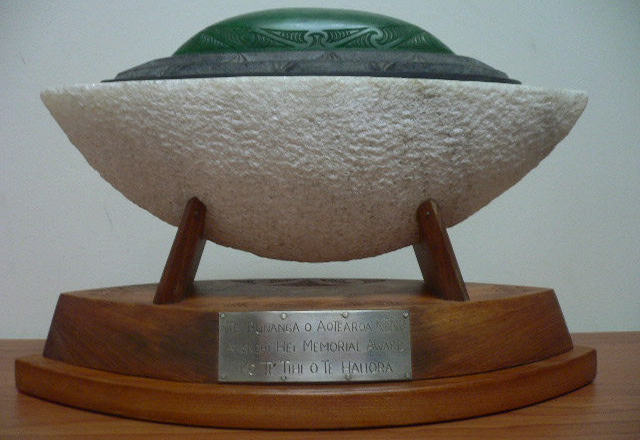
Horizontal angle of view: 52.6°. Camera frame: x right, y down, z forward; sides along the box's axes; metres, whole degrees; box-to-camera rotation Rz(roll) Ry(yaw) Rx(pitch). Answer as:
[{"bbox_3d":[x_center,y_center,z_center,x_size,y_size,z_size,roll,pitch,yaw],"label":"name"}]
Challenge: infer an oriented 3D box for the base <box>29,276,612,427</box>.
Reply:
[{"bbox_3d":[-0.006,0.084,0.457,0.411,0.066,0.159,0,5,-2],"label":"base"}]

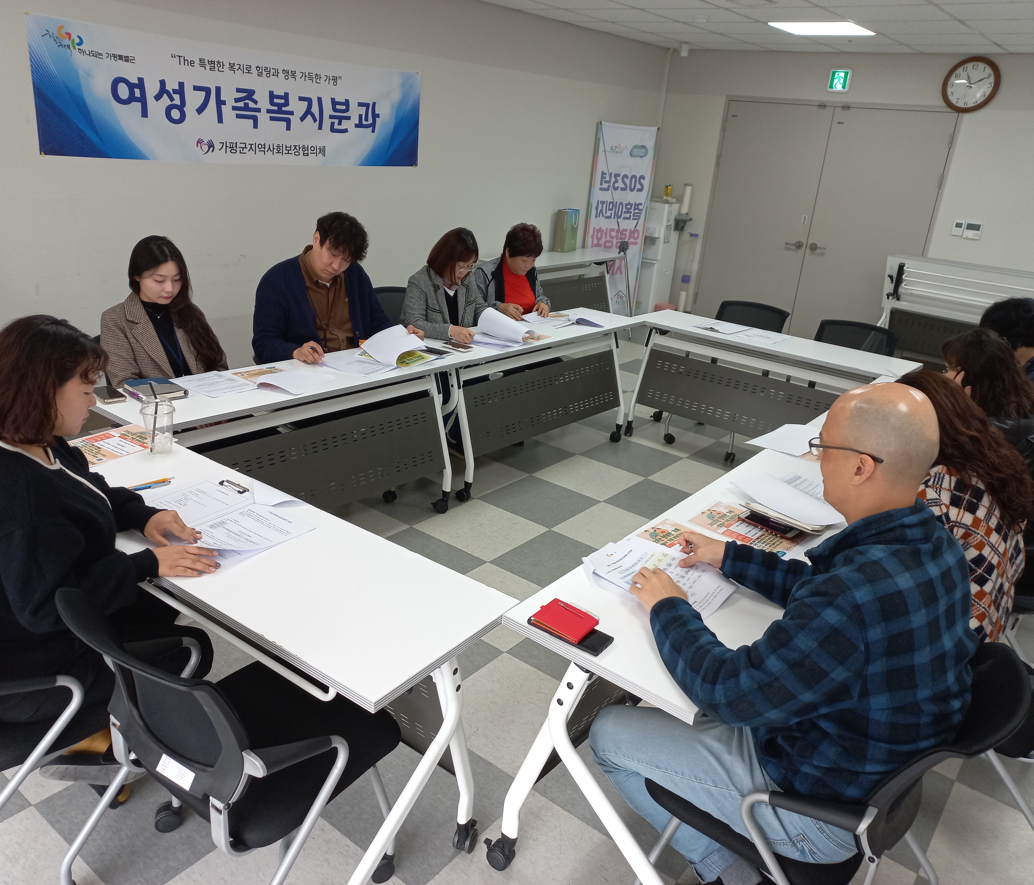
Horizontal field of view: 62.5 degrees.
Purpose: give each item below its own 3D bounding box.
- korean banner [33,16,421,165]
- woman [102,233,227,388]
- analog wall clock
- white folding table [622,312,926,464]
[{"bbox_3d":[-1.401,-1.874,4.753,0.020,0.592,2.480,20,25,33],"label":"korean banner"},{"bbox_3d":[-1.332,-0.193,3.371,0.500,1.190,0.740,-15,28,-43],"label":"woman"},{"bbox_3d":[3.486,-2.748,6.542,0.393,0.393,0.050,20,25,33],"label":"analog wall clock"},{"bbox_3d":[1.375,-0.236,4.860,1.500,0.720,0.465,19,24,32],"label":"white folding table"}]

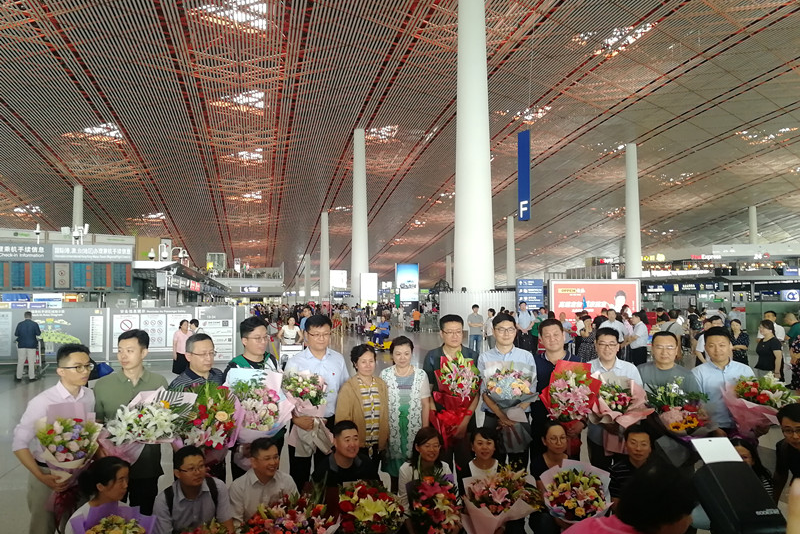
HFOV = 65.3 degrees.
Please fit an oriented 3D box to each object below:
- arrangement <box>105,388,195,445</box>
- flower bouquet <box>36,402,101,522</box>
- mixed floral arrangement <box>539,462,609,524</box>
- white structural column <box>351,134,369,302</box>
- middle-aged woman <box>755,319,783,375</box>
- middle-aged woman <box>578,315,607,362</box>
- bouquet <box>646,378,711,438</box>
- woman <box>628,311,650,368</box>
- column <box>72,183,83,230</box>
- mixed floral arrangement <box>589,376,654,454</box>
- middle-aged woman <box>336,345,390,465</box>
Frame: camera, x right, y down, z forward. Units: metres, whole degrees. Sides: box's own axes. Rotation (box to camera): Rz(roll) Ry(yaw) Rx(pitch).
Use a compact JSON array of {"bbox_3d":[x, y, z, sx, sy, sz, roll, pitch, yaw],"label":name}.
[{"bbox_3d":[-1.477,0.882,3.680,0.480,0.310,0.300,1,-3,-20],"label":"arrangement"},{"bbox_3d":[-1.636,0.960,3.080,0.310,0.530,0.270,1,6,-16],"label":"flower bouquet"},{"bbox_3d":[1.027,1.319,3.650,0.380,0.300,0.280,-1,-3,9],"label":"mixed floral arrangement"},{"bbox_3d":[-5.927,-6.579,92.000,2.700,27.400,2.700,0,-3,-12],"label":"white structural column"},{"bbox_3d":[5.559,1.589,9.400,0.330,1.600,0.460,1,-3,-16],"label":"middle-aged woman"},{"bbox_3d":[4.134,1.854,13.400,0.500,1.610,0.400,-2,-3,23],"label":"middle-aged woman"},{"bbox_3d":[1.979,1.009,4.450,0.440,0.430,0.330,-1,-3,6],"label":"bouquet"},{"bbox_3d":[5.066,1.805,13.200,0.460,1.670,0.480,0,-3,-3],"label":"woman"},{"bbox_3d":[-48.612,-2.787,94.000,1.750,19.800,1.750,1,-3,-13],"label":"column"},{"bbox_3d":[1.413,0.941,3.980,0.400,0.470,0.300,-1,-3,14],"label":"mixed floral arrangement"},{"bbox_3d":[-0.271,1.361,4.558,0.430,1.589,0.280,1,-3,-18],"label":"middle-aged woman"}]

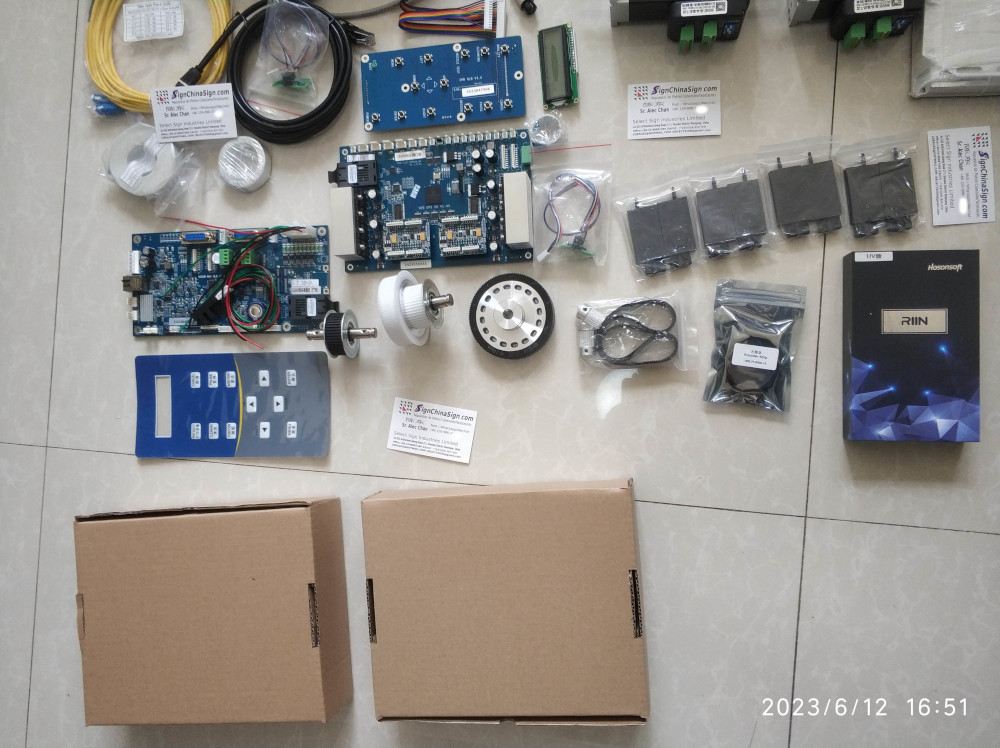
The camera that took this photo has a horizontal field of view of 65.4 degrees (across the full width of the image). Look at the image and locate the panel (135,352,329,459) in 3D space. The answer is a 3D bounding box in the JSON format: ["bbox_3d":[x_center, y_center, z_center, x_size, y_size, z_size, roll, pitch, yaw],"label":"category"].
[{"bbox_3d":[-0.288,0.034,0.832,0.221,0.006,0.110,-1,89,9],"label":"panel"}]

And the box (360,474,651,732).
[{"bbox_3d":[0.006,0.214,0.747,0.251,0.070,0.203,-4,89,9],"label":"box"}]

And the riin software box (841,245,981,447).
[{"bbox_3d":[0.377,-0.025,0.716,0.107,0.029,0.172,0,89,9],"label":"riin software box"}]

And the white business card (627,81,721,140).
[{"bbox_3d":[0.172,-0.260,0.767,0.090,0.001,0.054,0,89,9],"label":"white business card"}]

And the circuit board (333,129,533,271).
[{"bbox_3d":[-0.073,-0.175,0.787,0.208,0.034,0.132,-3,89,9],"label":"circuit board"}]

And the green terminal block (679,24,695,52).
[{"bbox_3d":[0.177,-0.317,0.736,0.012,0.024,0.015,3,90,9],"label":"green terminal block"}]

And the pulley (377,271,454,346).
[{"bbox_3d":[-0.076,-0.066,0.760,0.070,0.074,0.074,-11,87,13],"label":"pulley"}]

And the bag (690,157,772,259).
[{"bbox_3d":[0.222,-0.159,0.750,0.067,0.018,0.084,-12,88,8],"label":"bag"}]

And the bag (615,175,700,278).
[{"bbox_3d":[0.156,-0.142,0.760,0.070,0.018,0.087,-12,88,8],"label":"bag"}]

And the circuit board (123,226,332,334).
[{"bbox_3d":[-0.295,-0.098,0.831,0.236,0.022,0.112,-1,89,9],"label":"circuit board"}]

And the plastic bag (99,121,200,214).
[{"bbox_3d":[-0.382,-0.224,0.843,0.094,0.019,0.086,45,96,7],"label":"plastic bag"}]

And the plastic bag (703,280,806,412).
[{"bbox_3d":[0.243,-0.028,0.744,0.086,0.019,0.120,7,90,9],"label":"plastic bag"}]

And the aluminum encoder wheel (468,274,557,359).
[{"bbox_3d":[0.011,-0.057,0.767,0.081,0.032,0.081,0,89,9],"label":"aluminum encoder wheel"}]

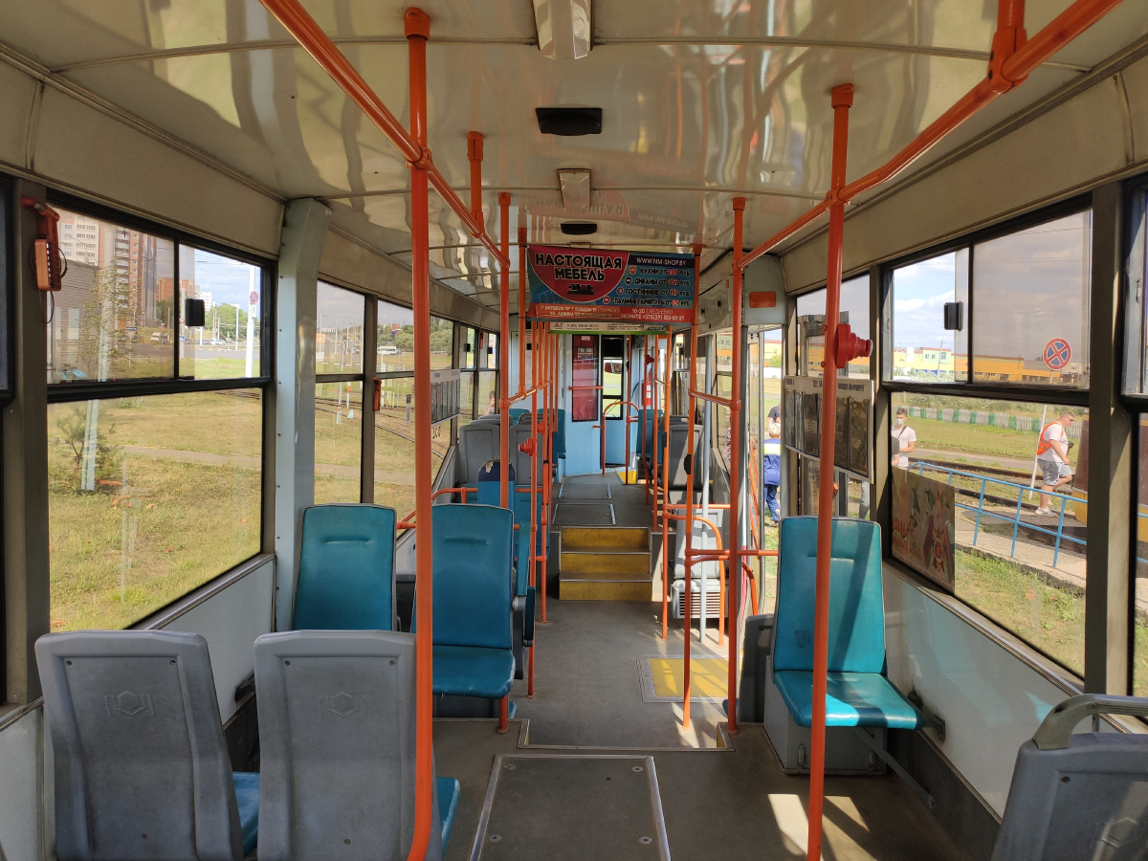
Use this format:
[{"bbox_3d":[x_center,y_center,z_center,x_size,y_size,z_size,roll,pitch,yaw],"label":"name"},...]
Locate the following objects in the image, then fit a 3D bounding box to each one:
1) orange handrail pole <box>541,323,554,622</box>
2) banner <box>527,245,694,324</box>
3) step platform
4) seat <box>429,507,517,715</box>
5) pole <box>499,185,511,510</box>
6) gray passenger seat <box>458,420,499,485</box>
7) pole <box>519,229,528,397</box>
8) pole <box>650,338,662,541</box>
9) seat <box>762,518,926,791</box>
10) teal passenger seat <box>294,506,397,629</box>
[{"bbox_3d":[-0.225,0.183,6.648,0.037,2.645,0.037,0,4,1],"label":"orange handrail pole"},{"bbox_3d":[0.201,-0.739,4.448,0.891,0.370,0.020,-1,5,-15],"label":"banner"},{"bbox_3d":[0.280,1.171,7.634,0.804,0.525,0.558,0,4,1],"label":"step platform"},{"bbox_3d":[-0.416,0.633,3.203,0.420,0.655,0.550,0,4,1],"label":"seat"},{"bbox_3d":[-0.279,0.157,3.427,0.037,2.150,0.037,0,4,1],"label":"pole"},{"bbox_3d":[-0.875,0.257,8.088,0.420,0.660,0.550,0,4,1],"label":"gray passenger seat"},{"bbox_3d":[-0.254,-0.588,4.293,0.037,0.827,0.037,0,4,1],"label":"pole"},{"bbox_3d":[0.738,-0.144,7.630,0.037,2.100,0.037,0,4,1],"label":"pole"},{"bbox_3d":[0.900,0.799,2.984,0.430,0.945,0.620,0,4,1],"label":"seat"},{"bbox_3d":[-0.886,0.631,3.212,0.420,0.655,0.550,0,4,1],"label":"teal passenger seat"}]

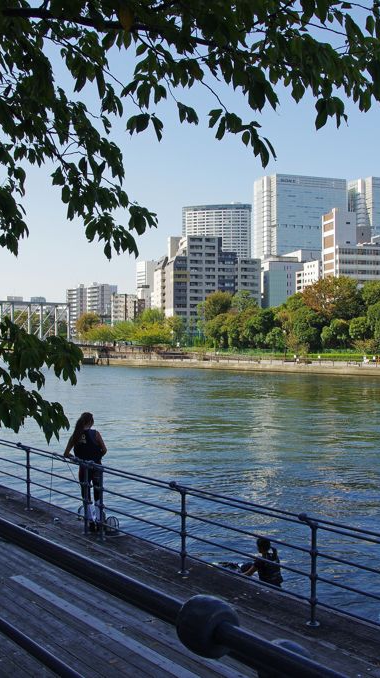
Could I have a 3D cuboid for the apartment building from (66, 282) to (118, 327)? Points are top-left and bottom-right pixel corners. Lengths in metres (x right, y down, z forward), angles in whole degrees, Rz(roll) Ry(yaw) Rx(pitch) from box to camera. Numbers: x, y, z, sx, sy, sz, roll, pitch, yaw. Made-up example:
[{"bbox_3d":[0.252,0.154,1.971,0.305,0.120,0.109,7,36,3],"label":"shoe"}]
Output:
[{"bbox_3d":[-67.000,-16.500,478.000,38.000,37.000,16.000,0,0,41],"label":"apartment building"}]

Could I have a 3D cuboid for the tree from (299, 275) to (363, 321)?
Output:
[{"bbox_3d":[24.960,-4.450,126.050,11.300,14.010,10.500,0,-1,11],"label":"tree"}]

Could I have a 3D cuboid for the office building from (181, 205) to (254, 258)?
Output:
[{"bbox_3d":[30.000,-70.000,760.000,73.000,144.000,34.000,0,0,9],"label":"office building"}]

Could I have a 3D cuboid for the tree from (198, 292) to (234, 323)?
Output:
[{"bbox_3d":[5.740,-3.520,148.040,7.500,12.350,7.200,0,-1,2],"label":"tree"}]

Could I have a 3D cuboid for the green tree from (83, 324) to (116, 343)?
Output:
[{"bbox_3d":[-18.200,-0.900,143.000,6.900,4.200,6.200,0,0,-7],"label":"green tree"}]

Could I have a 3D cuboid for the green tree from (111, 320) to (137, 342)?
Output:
[{"bbox_3d":[-13.870,-1.251,148.000,5.950,5.210,5.950,0,0,-5],"label":"green tree"}]

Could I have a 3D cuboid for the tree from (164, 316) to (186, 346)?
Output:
[{"bbox_3d":[-2.700,-1.300,133.000,4.200,5.800,4.200,0,0,-1],"label":"tree"}]

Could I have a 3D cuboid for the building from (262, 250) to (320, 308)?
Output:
[{"bbox_3d":[49.400,-21.500,366.000,30.000,47.000,24.000,0,0,-18],"label":"building"}]

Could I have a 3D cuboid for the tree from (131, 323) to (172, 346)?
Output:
[{"bbox_3d":[-7.399,-0.740,140.000,7.880,5.030,7.880,0,0,-3],"label":"tree"}]

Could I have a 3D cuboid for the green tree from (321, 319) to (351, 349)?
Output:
[{"bbox_3d":[22.760,-0.390,111.010,4.800,5.620,4.600,0,-1,12],"label":"green tree"}]

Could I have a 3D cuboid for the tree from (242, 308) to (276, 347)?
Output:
[{"bbox_3d":[12.440,-1.450,127.020,6.300,8.020,6.000,0,-1,6],"label":"tree"}]

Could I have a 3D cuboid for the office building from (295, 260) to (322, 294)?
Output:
[{"bbox_3d":[56.500,-14.000,308.000,14.000,36.500,22.000,0,0,-13],"label":"office building"}]

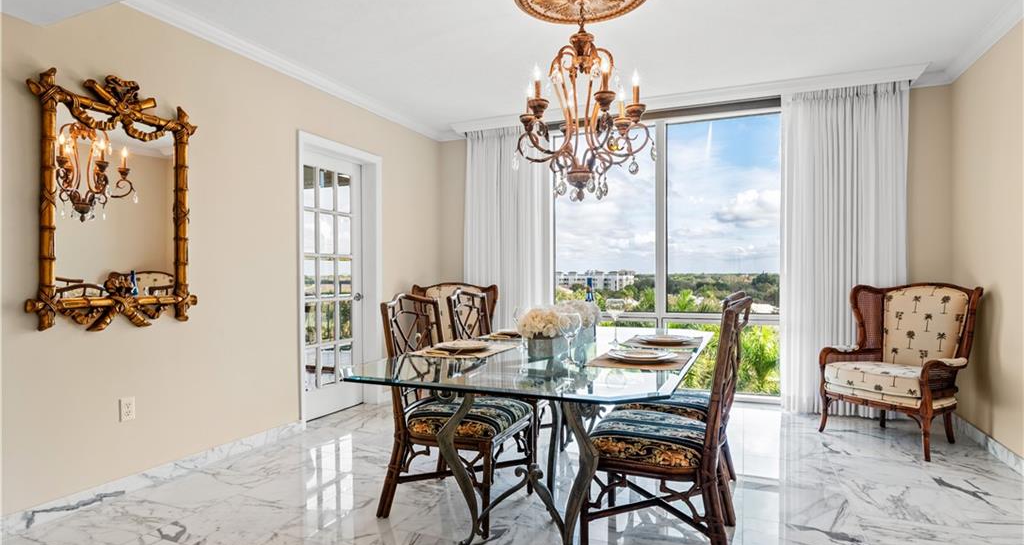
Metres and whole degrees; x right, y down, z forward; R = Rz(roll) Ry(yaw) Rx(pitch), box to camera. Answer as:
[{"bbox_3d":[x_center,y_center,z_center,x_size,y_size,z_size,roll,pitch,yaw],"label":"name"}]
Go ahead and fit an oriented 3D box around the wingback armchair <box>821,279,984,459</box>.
[{"bbox_3d":[2.557,0.583,3.777,0.700,1.035,0.740,0,0,-27],"label":"wingback armchair"}]

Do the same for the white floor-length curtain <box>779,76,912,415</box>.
[{"bbox_3d":[2.482,-0.155,4.260,0.850,2.450,0.120,-1,0,23],"label":"white floor-length curtain"}]

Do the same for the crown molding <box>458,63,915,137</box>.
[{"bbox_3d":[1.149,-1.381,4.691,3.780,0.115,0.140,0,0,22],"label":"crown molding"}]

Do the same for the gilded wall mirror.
[{"bbox_3d":[-1.904,-0.323,2.790,0.075,1.140,0.790,-1,0,23],"label":"gilded wall mirror"}]

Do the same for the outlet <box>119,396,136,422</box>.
[{"bbox_3d":[-1.909,0.680,2.836,0.010,0.116,0.072,-1,0,23],"label":"outlet"}]

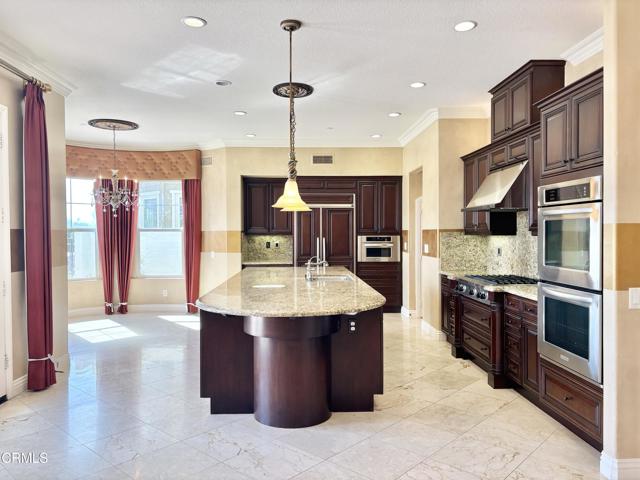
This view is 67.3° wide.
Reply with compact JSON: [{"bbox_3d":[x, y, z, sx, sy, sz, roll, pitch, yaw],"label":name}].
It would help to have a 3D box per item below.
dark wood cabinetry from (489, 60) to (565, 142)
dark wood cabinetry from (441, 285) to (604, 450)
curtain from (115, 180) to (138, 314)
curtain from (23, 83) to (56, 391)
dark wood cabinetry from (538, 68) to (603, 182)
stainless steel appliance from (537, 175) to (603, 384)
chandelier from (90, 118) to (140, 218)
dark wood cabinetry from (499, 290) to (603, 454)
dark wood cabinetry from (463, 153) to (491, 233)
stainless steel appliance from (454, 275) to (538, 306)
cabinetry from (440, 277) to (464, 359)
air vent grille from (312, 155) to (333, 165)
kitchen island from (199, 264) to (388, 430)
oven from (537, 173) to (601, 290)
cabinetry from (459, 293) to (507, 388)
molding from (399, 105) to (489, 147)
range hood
[{"bbox_3d":[2.164,-1.409,5.136,0.335,0.625,1.030,0,1,-3],"label":"dark wood cabinetry"},{"bbox_3d":[1.945,0.897,4.655,0.660,0.900,3.480,0,1,-3],"label":"dark wood cabinetry"},{"bbox_3d":[-3.335,0.073,8.337,0.407,2.429,0.180,-1,1,-13],"label":"curtain"},{"bbox_3d":[-2.598,-0.026,4.460,0.170,2.795,0.350,0,1,-3],"label":"curtain"},{"bbox_3d":[2.021,-0.729,3.303,0.715,0.605,0.840,0,1,-3],"label":"dark wood cabinetry"},{"bbox_3d":[1.965,0.239,3.313,0.620,1.280,0.765,0,1,-3],"label":"stainless steel appliance"},{"bbox_3d":[-3.050,-1.024,7.118,0.700,1.370,0.690,0,1,-3],"label":"chandelier"},{"bbox_3d":[2.042,0.894,3.615,0.670,0.870,1.350,0,1,-3],"label":"dark wood cabinetry"},{"bbox_3d":[2.124,-0.597,6.113,0.340,1.050,0.920,0,1,-3],"label":"dark wood cabinetry"},{"bbox_3d":[1.857,0.470,4.866,0.660,0.220,0.920,0,1,-3],"label":"stainless steel appliance"},{"bbox_3d":[1.919,0.853,5.891,0.710,0.880,1.170,0,1,-3],"label":"cabinetry"},{"bbox_3d":[0.050,-1.397,8.396,0.345,0.148,0.040,0,1,-3],"label":"air vent grille"},{"bbox_3d":[-0.245,0.875,5.048,1.450,0.890,3.820,0,1,-3],"label":"kitchen island"},{"bbox_3d":[1.957,-0.038,3.285,0.600,0.712,0.765,0,1,-3],"label":"oven"},{"bbox_3d":[1.892,0.899,4.913,0.680,0.890,1.120,0,1,-3],"label":"cabinetry"},{"bbox_3d":[1.774,-1.677,7.369,0.750,0.150,2.220,0,1,-3],"label":"molding"},{"bbox_3d":[1.948,-0.545,4.983,0.620,0.445,0.930,0,1,-3],"label":"range hood"}]

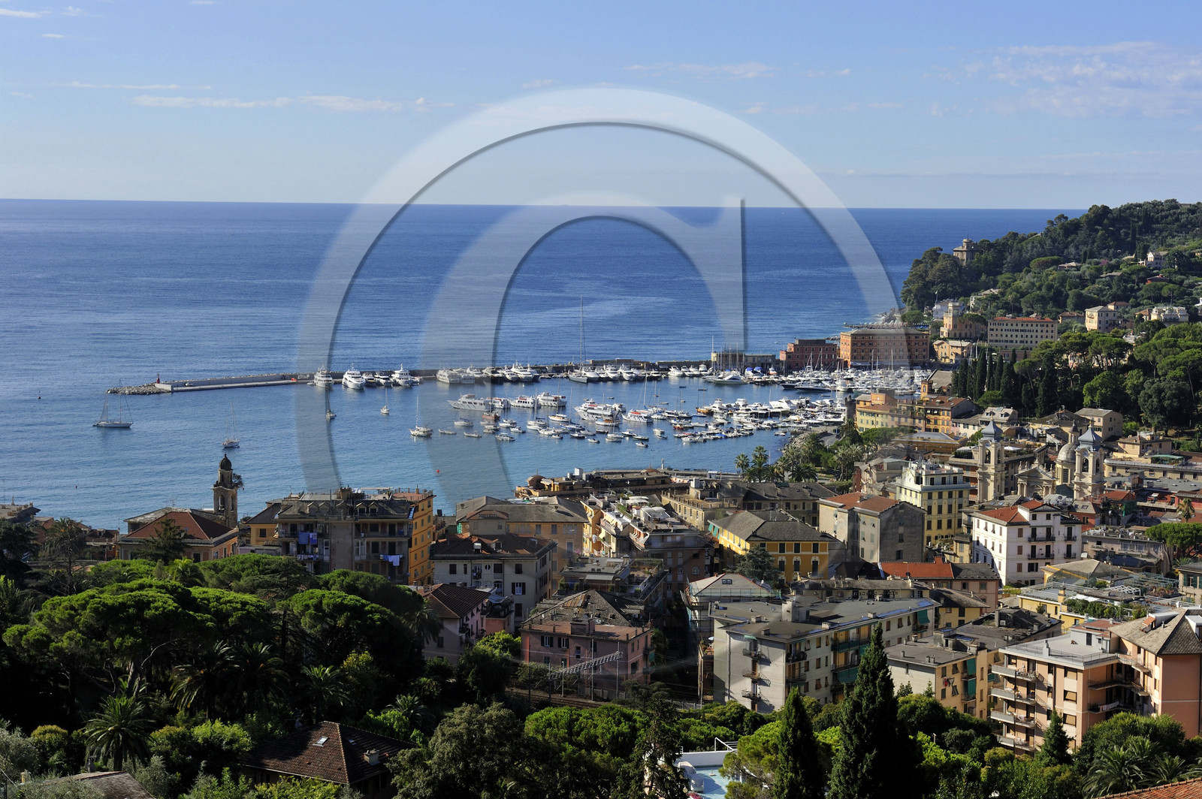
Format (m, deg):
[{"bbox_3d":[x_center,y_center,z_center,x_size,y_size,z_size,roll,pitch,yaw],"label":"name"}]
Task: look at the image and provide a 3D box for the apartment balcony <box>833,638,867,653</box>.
[{"bbox_3d":[37.130,36.640,308.000,1.300,1.200,8.000,6,8,43],"label":"apartment balcony"}]

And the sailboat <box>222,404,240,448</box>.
[{"bbox_3d":[-134.491,8.910,754.058,3.700,16.000,12.000,2,6,17],"label":"sailboat"}]

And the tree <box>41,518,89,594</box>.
[{"bbox_3d":[-93.780,28.040,362.000,7.800,14.810,7.800,-1,6,-15],"label":"tree"}]

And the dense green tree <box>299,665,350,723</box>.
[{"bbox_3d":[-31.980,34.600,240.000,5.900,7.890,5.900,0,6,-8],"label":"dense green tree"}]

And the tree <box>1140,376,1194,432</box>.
[{"bbox_3d":[187.310,2.200,685.920,18.000,18.800,17.000,2,6,15],"label":"tree"}]

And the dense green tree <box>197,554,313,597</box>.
[{"bbox_3d":[-49.900,27.290,300.440,17.000,9.000,14.000,0,6,-9],"label":"dense green tree"}]

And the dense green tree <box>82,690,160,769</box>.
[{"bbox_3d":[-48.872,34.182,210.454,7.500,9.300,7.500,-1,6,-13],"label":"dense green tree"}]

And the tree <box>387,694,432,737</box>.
[{"bbox_3d":[-23.331,40.153,252.415,6.000,8.500,6.000,0,6,-5],"label":"tree"}]

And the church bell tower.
[{"bbox_3d":[-79.720,24.510,440.000,4.500,26.040,4.500,3,6,21],"label":"church bell tower"}]

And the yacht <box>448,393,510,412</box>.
[{"bbox_3d":[-57.840,1.050,961.720,27.000,7.200,6.800,5,7,37],"label":"yacht"}]

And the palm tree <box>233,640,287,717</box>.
[{"bbox_3d":[-42.190,34.580,255.440,6.900,9.000,6.900,0,6,-9],"label":"palm tree"}]

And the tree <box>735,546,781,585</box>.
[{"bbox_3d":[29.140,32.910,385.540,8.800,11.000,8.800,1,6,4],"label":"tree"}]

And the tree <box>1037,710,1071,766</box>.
[{"bbox_3d":[56.090,42.310,256.000,4.200,7.840,4.200,2,6,13],"label":"tree"}]

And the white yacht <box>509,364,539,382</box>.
[{"bbox_3d":[-38.073,-14.203,1036.873,6.800,8.800,28.000,-1,6,-18],"label":"white yacht"}]

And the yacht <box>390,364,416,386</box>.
[{"bbox_3d":[-93.600,-11.730,977.010,6.200,9.300,23.000,-1,6,-16],"label":"yacht"}]

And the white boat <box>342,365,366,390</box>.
[{"bbox_3d":[-118.301,-11.175,988.510,6.800,10.500,28.000,-1,6,-20],"label":"white boat"}]

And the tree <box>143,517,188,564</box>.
[{"bbox_3d":[-79.980,27.270,380.000,8.000,11.170,8.000,-1,6,-12],"label":"tree"}]

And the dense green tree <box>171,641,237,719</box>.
[{"bbox_3d":[-46.040,33.350,240.000,7.600,10.880,7.600,-1,6,-11],"label":"dense green tree"}]

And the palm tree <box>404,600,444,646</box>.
[{"bbox_3d":[-27.494,36.224,318.537,6.800,11.000,6.800,0,6,-5],"label":"palm tree"}]

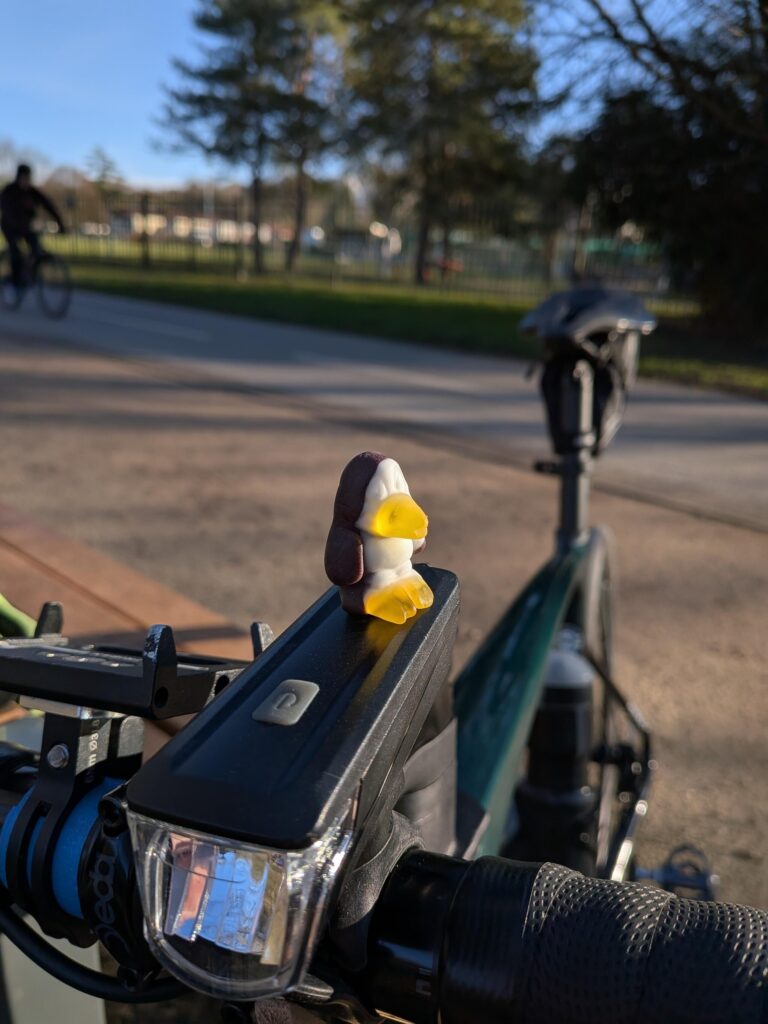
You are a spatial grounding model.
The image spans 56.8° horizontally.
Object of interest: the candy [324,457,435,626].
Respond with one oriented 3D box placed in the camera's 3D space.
[{"bbox_3d":[-0.001,0.005,0.184,0.026,0.040,0.025,19,25,37],"label":"candy"}]

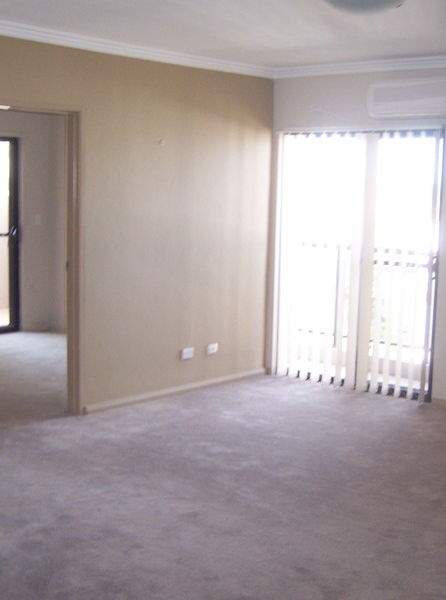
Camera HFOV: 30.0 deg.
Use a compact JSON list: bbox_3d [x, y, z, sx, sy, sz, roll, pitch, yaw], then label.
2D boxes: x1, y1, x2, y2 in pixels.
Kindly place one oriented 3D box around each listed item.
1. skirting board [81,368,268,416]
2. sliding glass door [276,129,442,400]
[{"bbox_3d":[-0.312,0.704,6.573,0.020,0.066,1.921,8,11,43],"label":"skirting board"},{"bbox_3d":[1.050,-0.315,6.755,1.520,2.090,0.100,7,10,39],"label":"sliding glass door"}]

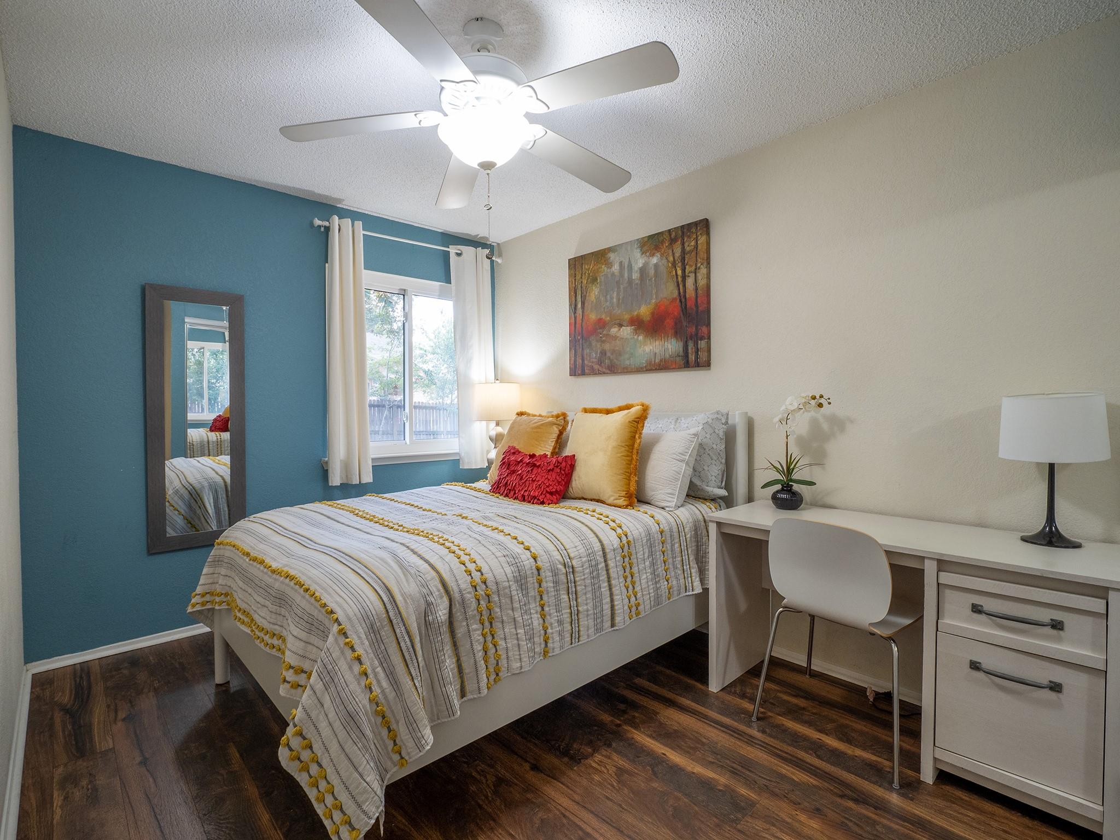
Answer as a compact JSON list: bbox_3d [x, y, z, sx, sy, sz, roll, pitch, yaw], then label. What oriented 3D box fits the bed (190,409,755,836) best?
[{"bbox_3d":[-0.304,0.552,2.353,2.045,1.155,1.540,-2,2,-43],"label":"bed"}]

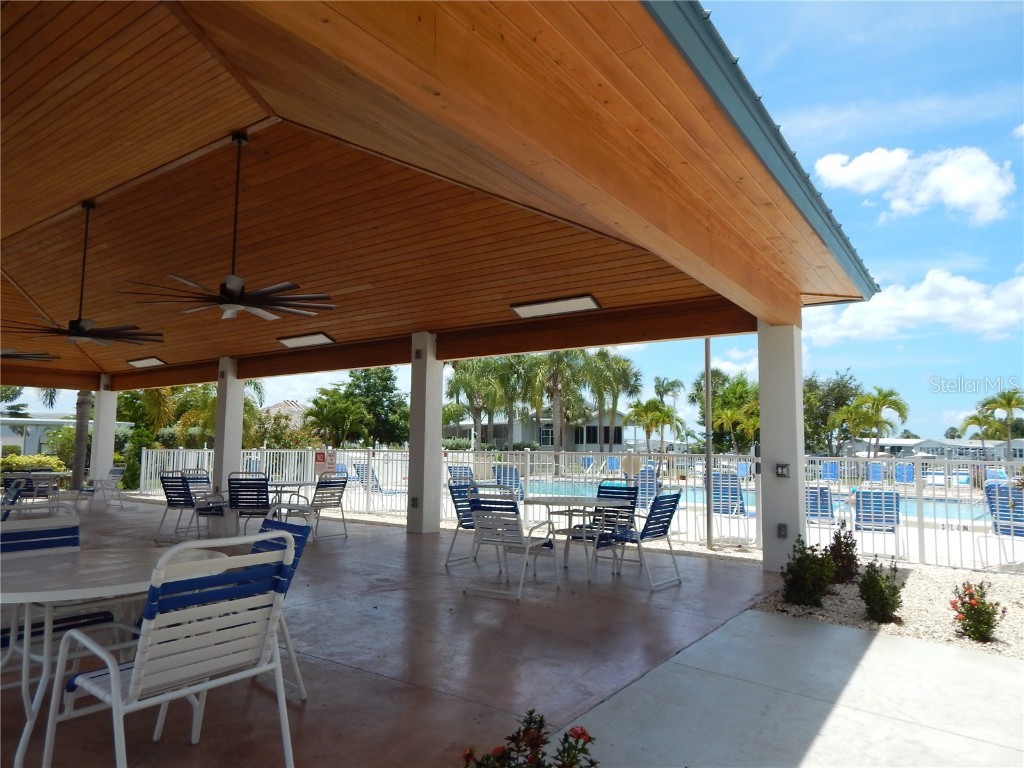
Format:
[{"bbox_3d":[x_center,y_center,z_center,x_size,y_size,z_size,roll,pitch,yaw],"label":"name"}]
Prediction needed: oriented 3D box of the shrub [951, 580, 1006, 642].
[{"bbox_3d":[3.299,1.592,4.589,0.352,0.403,0.352,-3,-7,35],"label":"shrub"}]

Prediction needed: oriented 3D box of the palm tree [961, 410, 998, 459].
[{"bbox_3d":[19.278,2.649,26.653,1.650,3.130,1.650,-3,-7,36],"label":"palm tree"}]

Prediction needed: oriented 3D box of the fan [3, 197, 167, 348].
[{"bbox_3d":[-5.683,-1.492,8.624,1.971,1.905,1.971,-3,-7,35],"label":"fan"}]

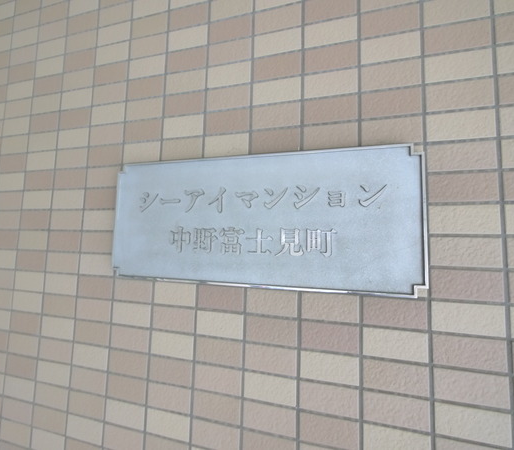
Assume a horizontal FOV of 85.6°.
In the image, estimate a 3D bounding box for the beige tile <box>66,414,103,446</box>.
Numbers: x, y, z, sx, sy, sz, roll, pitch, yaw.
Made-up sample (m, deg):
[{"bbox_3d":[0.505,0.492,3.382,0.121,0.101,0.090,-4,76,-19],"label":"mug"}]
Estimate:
[{"bbox_3d":[-0.365,0.438,0.594,0.095,0.045,0.009,0,-5,17],"label":"beige tile"}]

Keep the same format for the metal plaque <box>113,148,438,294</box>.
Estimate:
[{"bbox_3d":[-0.021,-0.010,0.523,0.595,0.247,0.018,0,-5,17],"label":"metal plaque"}]

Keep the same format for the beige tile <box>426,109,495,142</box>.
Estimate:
[{"bbox_3d":[0.324,-0.159,0.444,0.095,0.045,0.009,0,-5,17],"label":"beige tile"}]

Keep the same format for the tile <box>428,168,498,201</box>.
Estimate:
[{"bbox_3d":[0.321,-0.058,0.434,0.095,0.045,0.010,0,-5,17],"label":"tile"}]

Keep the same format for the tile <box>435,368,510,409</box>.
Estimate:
[{"bbox_3d":[0.313,0.239,0.411,0.095,0.045,0.010,0,-5,16],"label":"tile"}]

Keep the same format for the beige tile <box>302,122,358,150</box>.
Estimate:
[{"bbox_3d":[0.133,-0.158,0.503,0.095,0.045,0.009,0,-5,16],"label":"beige tile"}]

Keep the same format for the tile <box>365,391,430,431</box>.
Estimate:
[{"bbox_3d":[0.216,0.288,0.436,0.095,0.045,0.010,0,-5,16],"label":"tile"}]

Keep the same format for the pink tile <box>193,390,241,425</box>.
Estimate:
[{"bbox_3d":[-0.073,0.338,0.516,0.095,0.045,0.009,0,-5,16],"label":"pink tile"}]

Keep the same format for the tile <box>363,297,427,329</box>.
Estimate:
[{"bbox_3d":[0.220,0.140,0.446,0.095,0.045,0.010,0,-5,17],"label":"tile"}]

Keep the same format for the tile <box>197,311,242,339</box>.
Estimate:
[{"bbox_3d":[-0.070,0.188,0.529,0.095,0.045,0.010,0,-5,16],"label":"tile"}]

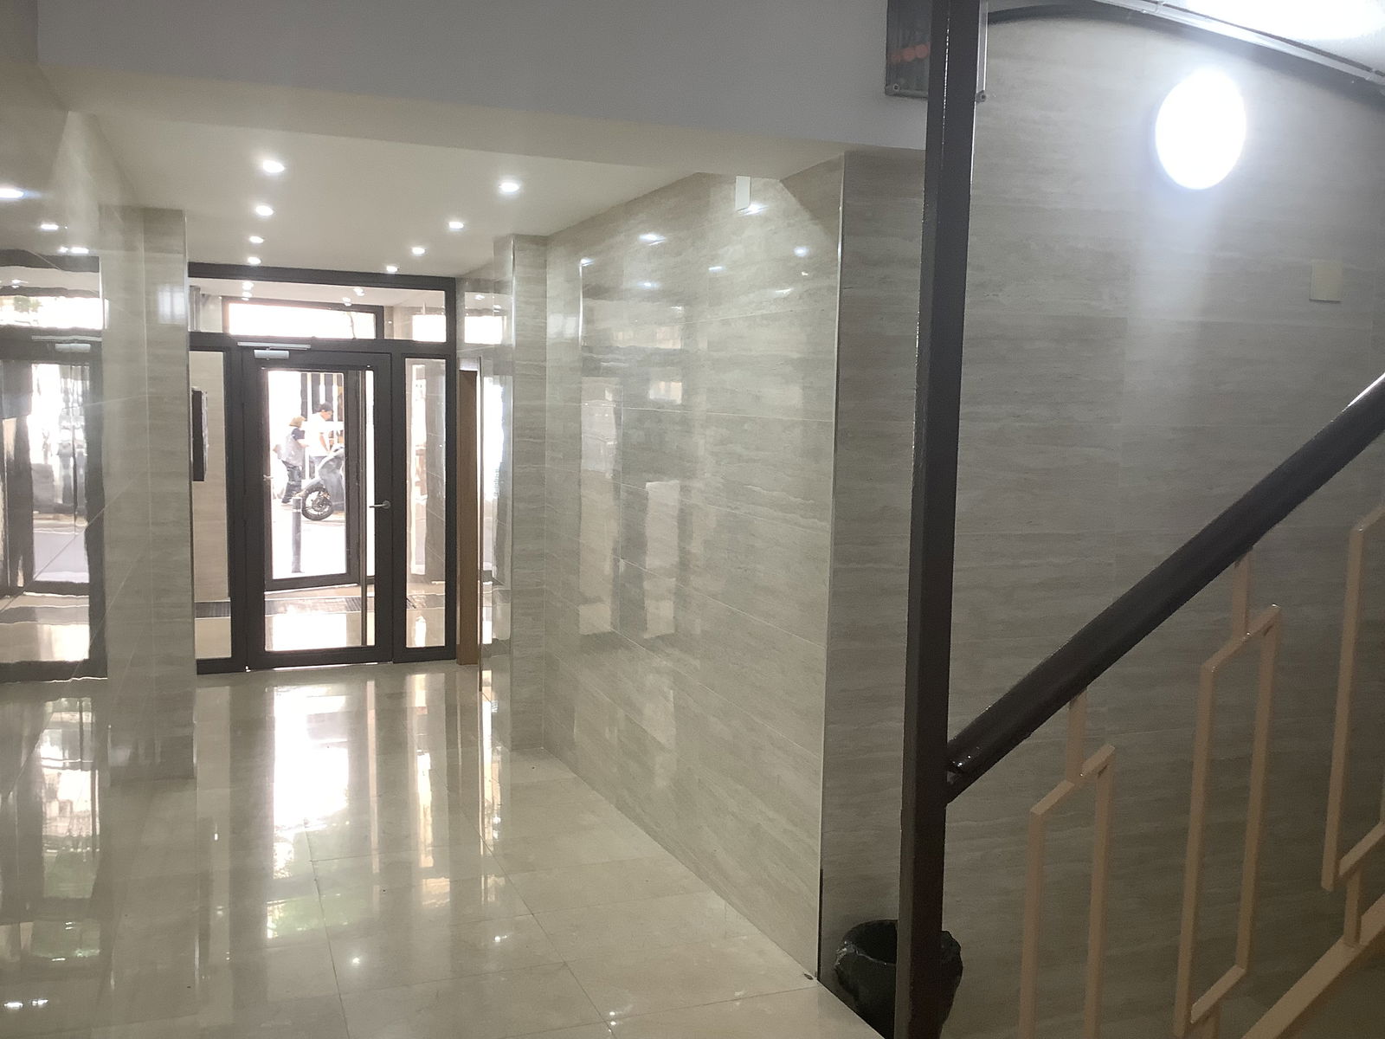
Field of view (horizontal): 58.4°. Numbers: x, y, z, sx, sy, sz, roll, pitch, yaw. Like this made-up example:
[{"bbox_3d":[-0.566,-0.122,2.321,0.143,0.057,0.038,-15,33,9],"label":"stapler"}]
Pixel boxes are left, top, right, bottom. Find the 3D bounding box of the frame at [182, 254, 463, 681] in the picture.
[{"bbox_3d":[-2.442,-0.318,8.209,1.741,2.612,0.110,-1,6,-21],"label":"frame"}]

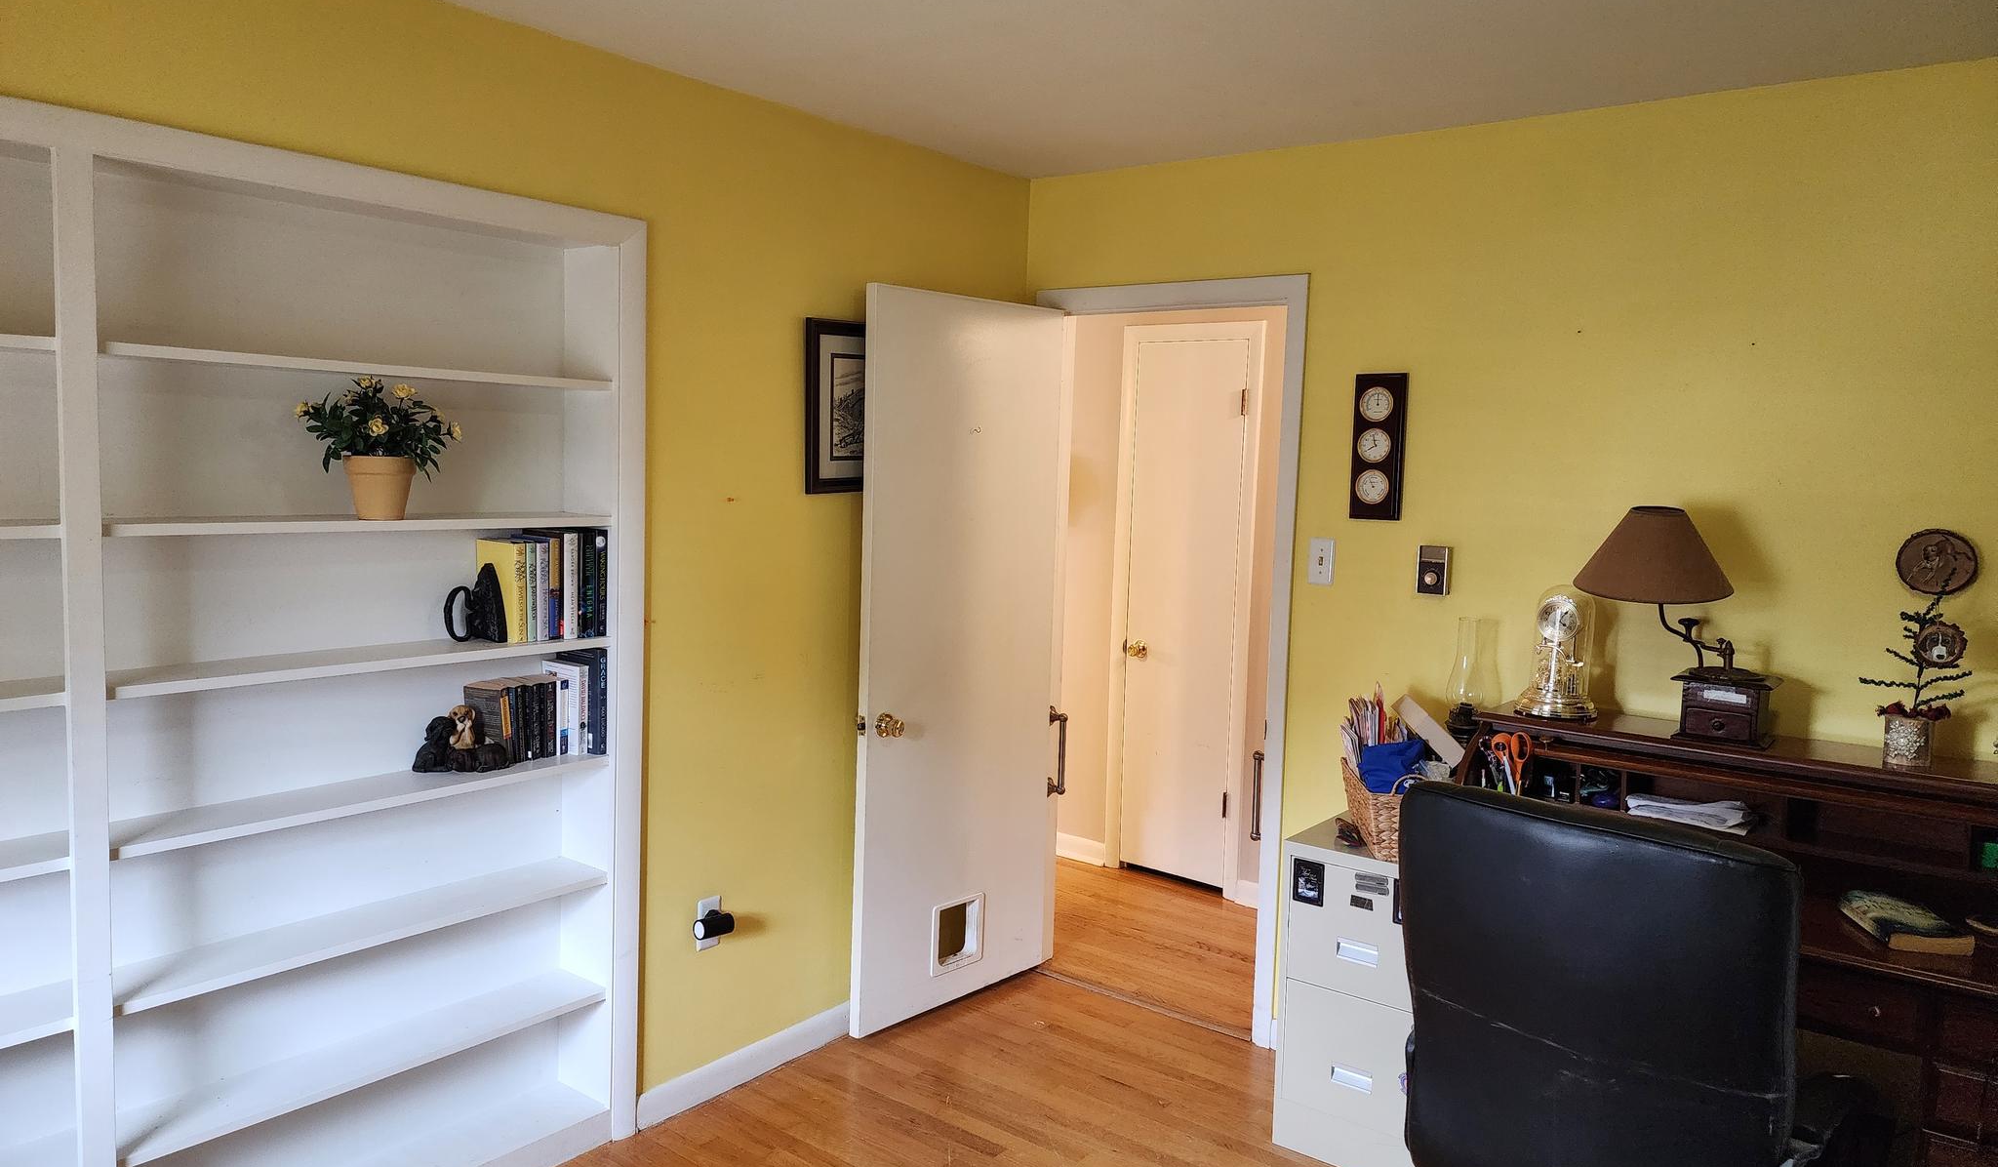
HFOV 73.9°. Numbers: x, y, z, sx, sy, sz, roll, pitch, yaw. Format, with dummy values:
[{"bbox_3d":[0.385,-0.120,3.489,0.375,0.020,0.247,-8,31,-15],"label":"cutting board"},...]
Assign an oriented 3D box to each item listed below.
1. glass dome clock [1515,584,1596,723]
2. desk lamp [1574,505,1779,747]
[{"bbox_3d":[1.271,0.149,3.005,0.178,0.294,0.178,6,7,38],"label":"glass dome clock"},{"bbox_3d":[1.424,0.081,2.802,0.400,0.479,0.310,6,7,38],"label":"desk lamp"}]

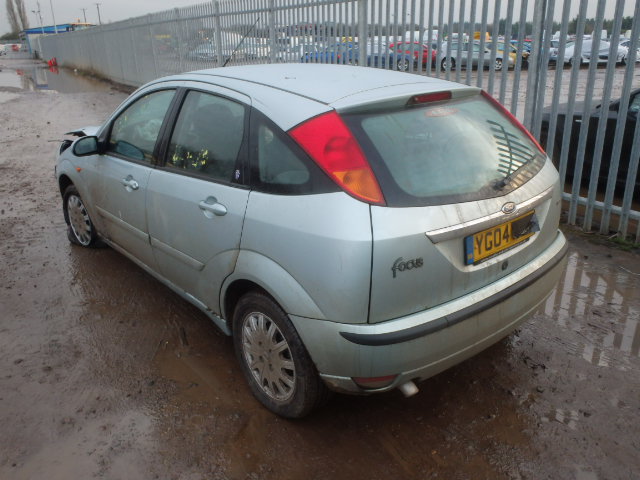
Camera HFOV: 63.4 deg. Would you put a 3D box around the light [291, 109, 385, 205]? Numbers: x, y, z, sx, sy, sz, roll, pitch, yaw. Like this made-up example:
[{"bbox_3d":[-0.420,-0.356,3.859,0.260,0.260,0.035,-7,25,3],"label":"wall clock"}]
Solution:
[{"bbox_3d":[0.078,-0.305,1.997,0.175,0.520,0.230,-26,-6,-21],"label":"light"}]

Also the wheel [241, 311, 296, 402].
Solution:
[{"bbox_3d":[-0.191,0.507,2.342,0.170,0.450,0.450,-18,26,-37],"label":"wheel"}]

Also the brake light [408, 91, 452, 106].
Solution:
[{"bbox_3d":[0.490,-0.629,2.293,0.280,0.038,0.040,-18,26,-37],"label":"brake light"}]

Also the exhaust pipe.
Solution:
[{"bbox_3d":[0.351,0.588,2.075,0.053,0.053,0.085,-18,26,-37],"label":"exhaust pipe"}]

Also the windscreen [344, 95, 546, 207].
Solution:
[{"bbox_3d":[0.605,-0.404,2.246,1.150,0.080,0.530,-18,65,-37],"label":"windscreen"}]

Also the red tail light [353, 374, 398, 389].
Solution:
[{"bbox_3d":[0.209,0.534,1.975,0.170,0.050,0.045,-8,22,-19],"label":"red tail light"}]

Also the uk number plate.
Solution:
[{"bbox_3d":[0.775,-0.020,2.186,0.520,0.112,0.020,-18,18,-37],"label":"uk number plate"}]

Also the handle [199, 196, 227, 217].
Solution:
[{"bbox_3d":[-0.479,-0.144,2.334,0.055,0.070,0.215,-18,26,-37],"label":"handle"}]

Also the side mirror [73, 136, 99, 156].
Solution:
[{"bbox_3d":[-1.500,-0.599,3.312,0.200,0.140,0.120,-18,26,-37],"label":"side mirror"}]

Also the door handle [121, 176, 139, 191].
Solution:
[{"bbox_3d":[-1.126,-0.332,3.070,0.055,0.070,0.215,-18,26,-37],"label":"door handle"}]

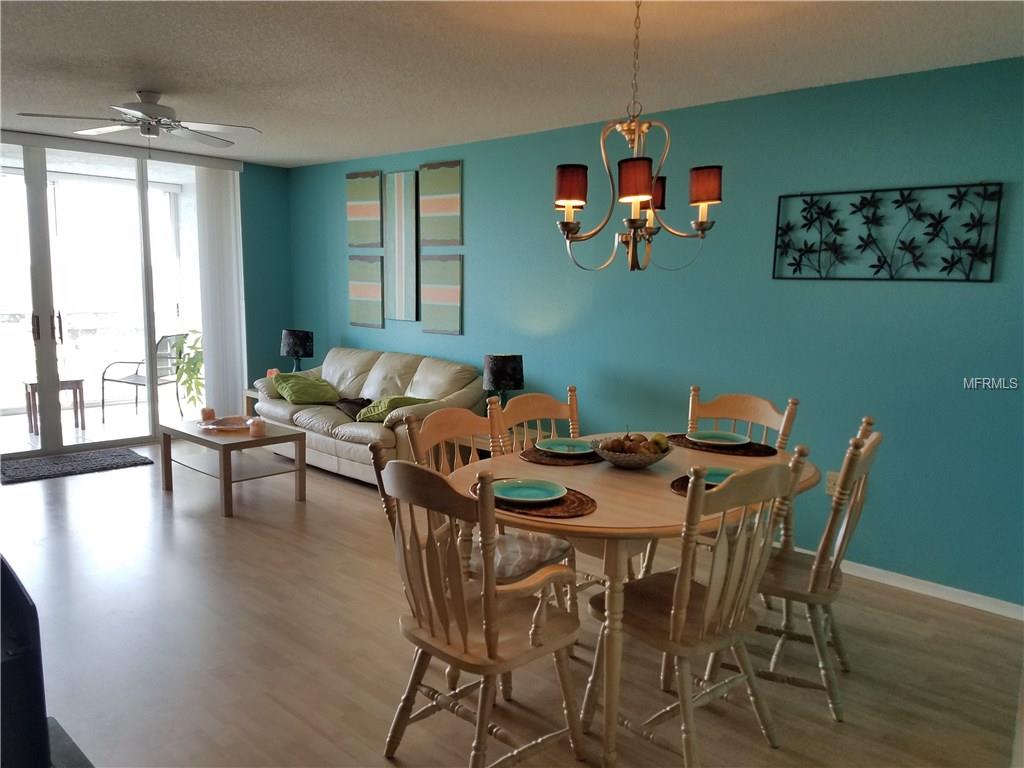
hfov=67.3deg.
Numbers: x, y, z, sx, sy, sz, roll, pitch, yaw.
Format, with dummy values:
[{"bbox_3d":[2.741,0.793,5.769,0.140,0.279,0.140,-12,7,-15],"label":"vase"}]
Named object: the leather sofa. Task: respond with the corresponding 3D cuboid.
[{"bbox_3d":[-1.107,0.220,5.838,1.970,0.870,0.860,8,10,42],"label":"leather sofa"}]

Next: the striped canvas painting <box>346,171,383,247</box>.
[{"bbox_3d":[-1.230,-1.450,6.418,0.450,0.604,0.033,8,10,42],"label":"striped canvas painting"}]

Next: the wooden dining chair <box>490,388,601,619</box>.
[{"bbox_3d":[0.262,0.535,3.358,0.510,0.980,0.510,8,11,43],"label":"wooden dining chair"}]

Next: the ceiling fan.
[{"bbox_3d":[-1.990,-1.479,4.232,1.260,0.260,1.240,2,8,6],"label":"ceiling fan"}]

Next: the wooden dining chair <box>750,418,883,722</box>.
[{"bbox_3d":[1.025,0.618,2.809,0.530,0.985,0.500,5,9,28],"label":"wooden dining chair"}]

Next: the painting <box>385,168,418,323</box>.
[{"bbox_3d":[-0.868,-1.079,6.076,0.376,1.155,0.040,8,10,42],"label":"painting"}]

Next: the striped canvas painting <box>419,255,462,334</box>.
[{"bbox_3d":[-0.529,-0.674,5.810,0.445,0.588,0.038,8,10,42],"label":"striped canvas painting"}]

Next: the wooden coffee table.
[{"bbox_3d":[-1.859,0.521,5.133,0.885,0.450,0.565,8,10,42],"label":"wooden coffee table"}]

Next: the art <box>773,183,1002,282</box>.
[{"bbox_3d":[1.754,-0.711,3.686,1.000,0.422,0.035,8,10,42],"label":"art"}]

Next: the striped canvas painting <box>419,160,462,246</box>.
[{"bbox_3d":[-0.521,-1.337,5.726,0.447,0.600,0.038,8,10,42],"label":"striped canvas painting"}]

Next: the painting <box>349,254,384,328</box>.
[{"bbox_3d":[-1.228,-0.777,6.496,0.445,0.592,0.033,8,10,42],"label":"painting"}]

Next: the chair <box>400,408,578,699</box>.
[{"bbox_3d":[-0.051,0.588,2.923,0.510,0.980,0.510,7,10,36],"label":"chair"}]

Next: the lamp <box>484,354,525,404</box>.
[{"bbox_3d":[-0.056,0.069,5.071,0.260,0.525,0.260,1,8,0],"label":"lamp"}]

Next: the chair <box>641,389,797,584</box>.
[{"bbox_3d":[0.884,0.539,3.420,0.510,0.980,0.510,9,11,44],"label":"chair"}]

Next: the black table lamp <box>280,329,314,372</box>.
[{"bbox_3d":[-1.826,-0.182,6.567,0.275,0.540,0.275,8,10,42],"label":"black table lamp"}]

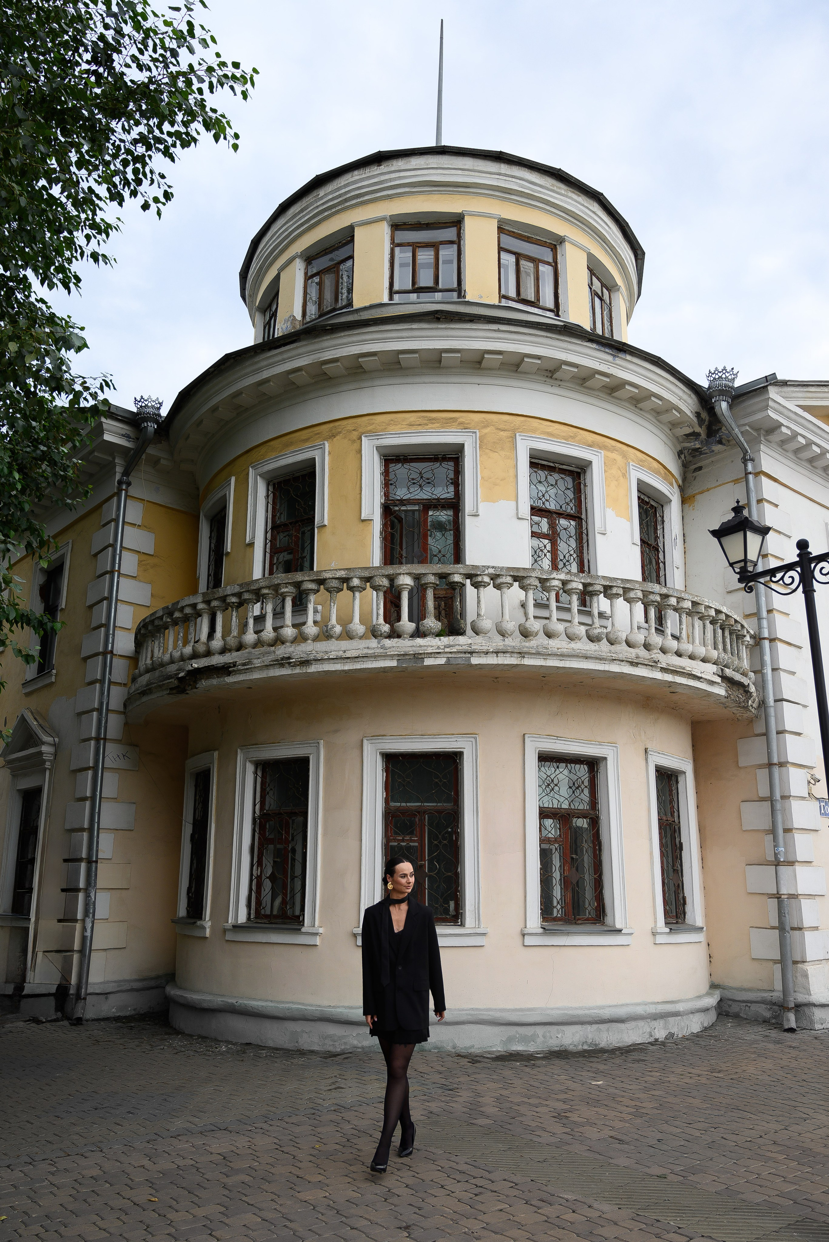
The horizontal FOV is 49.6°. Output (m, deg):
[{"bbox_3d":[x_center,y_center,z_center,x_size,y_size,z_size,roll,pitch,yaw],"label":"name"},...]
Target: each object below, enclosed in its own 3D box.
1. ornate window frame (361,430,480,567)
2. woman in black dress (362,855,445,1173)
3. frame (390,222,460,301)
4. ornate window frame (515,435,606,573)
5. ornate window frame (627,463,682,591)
[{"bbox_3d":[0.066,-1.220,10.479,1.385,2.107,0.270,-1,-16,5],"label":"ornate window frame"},{"bbox_3d":[-0.058,2.378,5.599,0.520,1.770,0.450,0,-16,2],"label":"woman in black dress"},{"bbox_3d":[0.147,-4.853,12.153,0.929,1.197,0.130,-1,-16,5],"label":"frame"},{"bbox_3d":[1.754,-1.058,10.629,1.265,2.173,0.224,7,-17,-21],"label":"ornate window frame"},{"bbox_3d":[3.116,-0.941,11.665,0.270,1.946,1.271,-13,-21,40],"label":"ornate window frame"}]

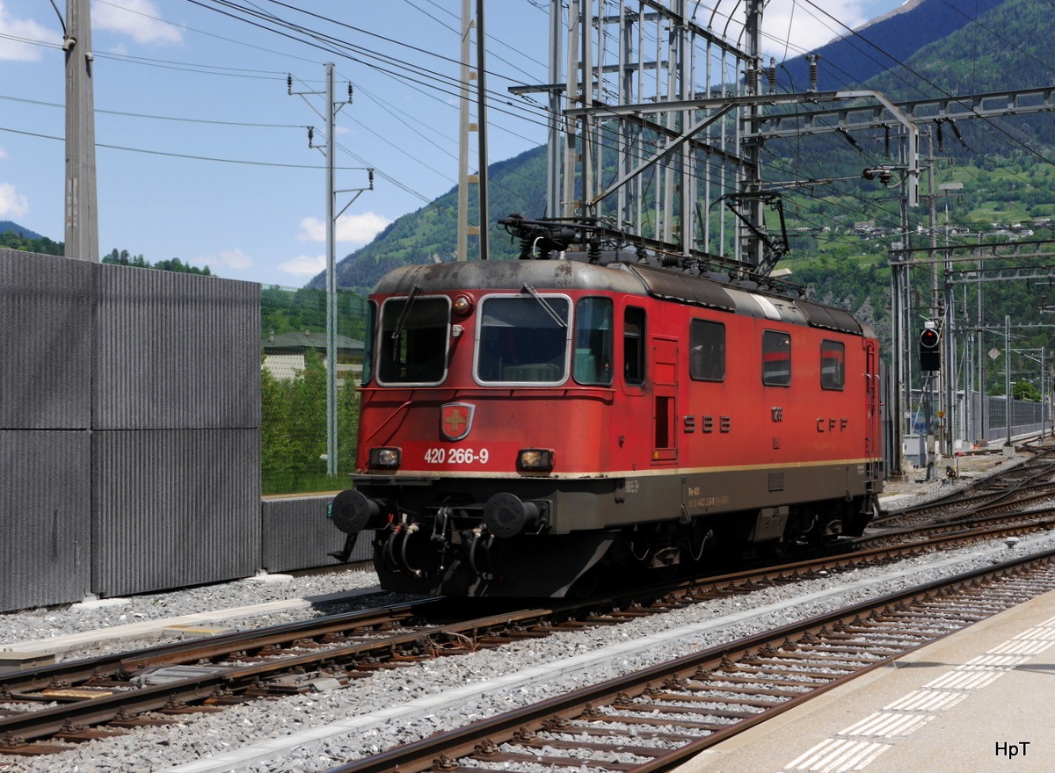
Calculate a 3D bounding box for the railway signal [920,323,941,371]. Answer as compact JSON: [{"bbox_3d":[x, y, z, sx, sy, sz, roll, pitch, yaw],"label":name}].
[{"bbox_3d":[16.263,-1.573,81.095,0.800,1.880,0.400,-1,-1,18],"label":"railway signal"}]

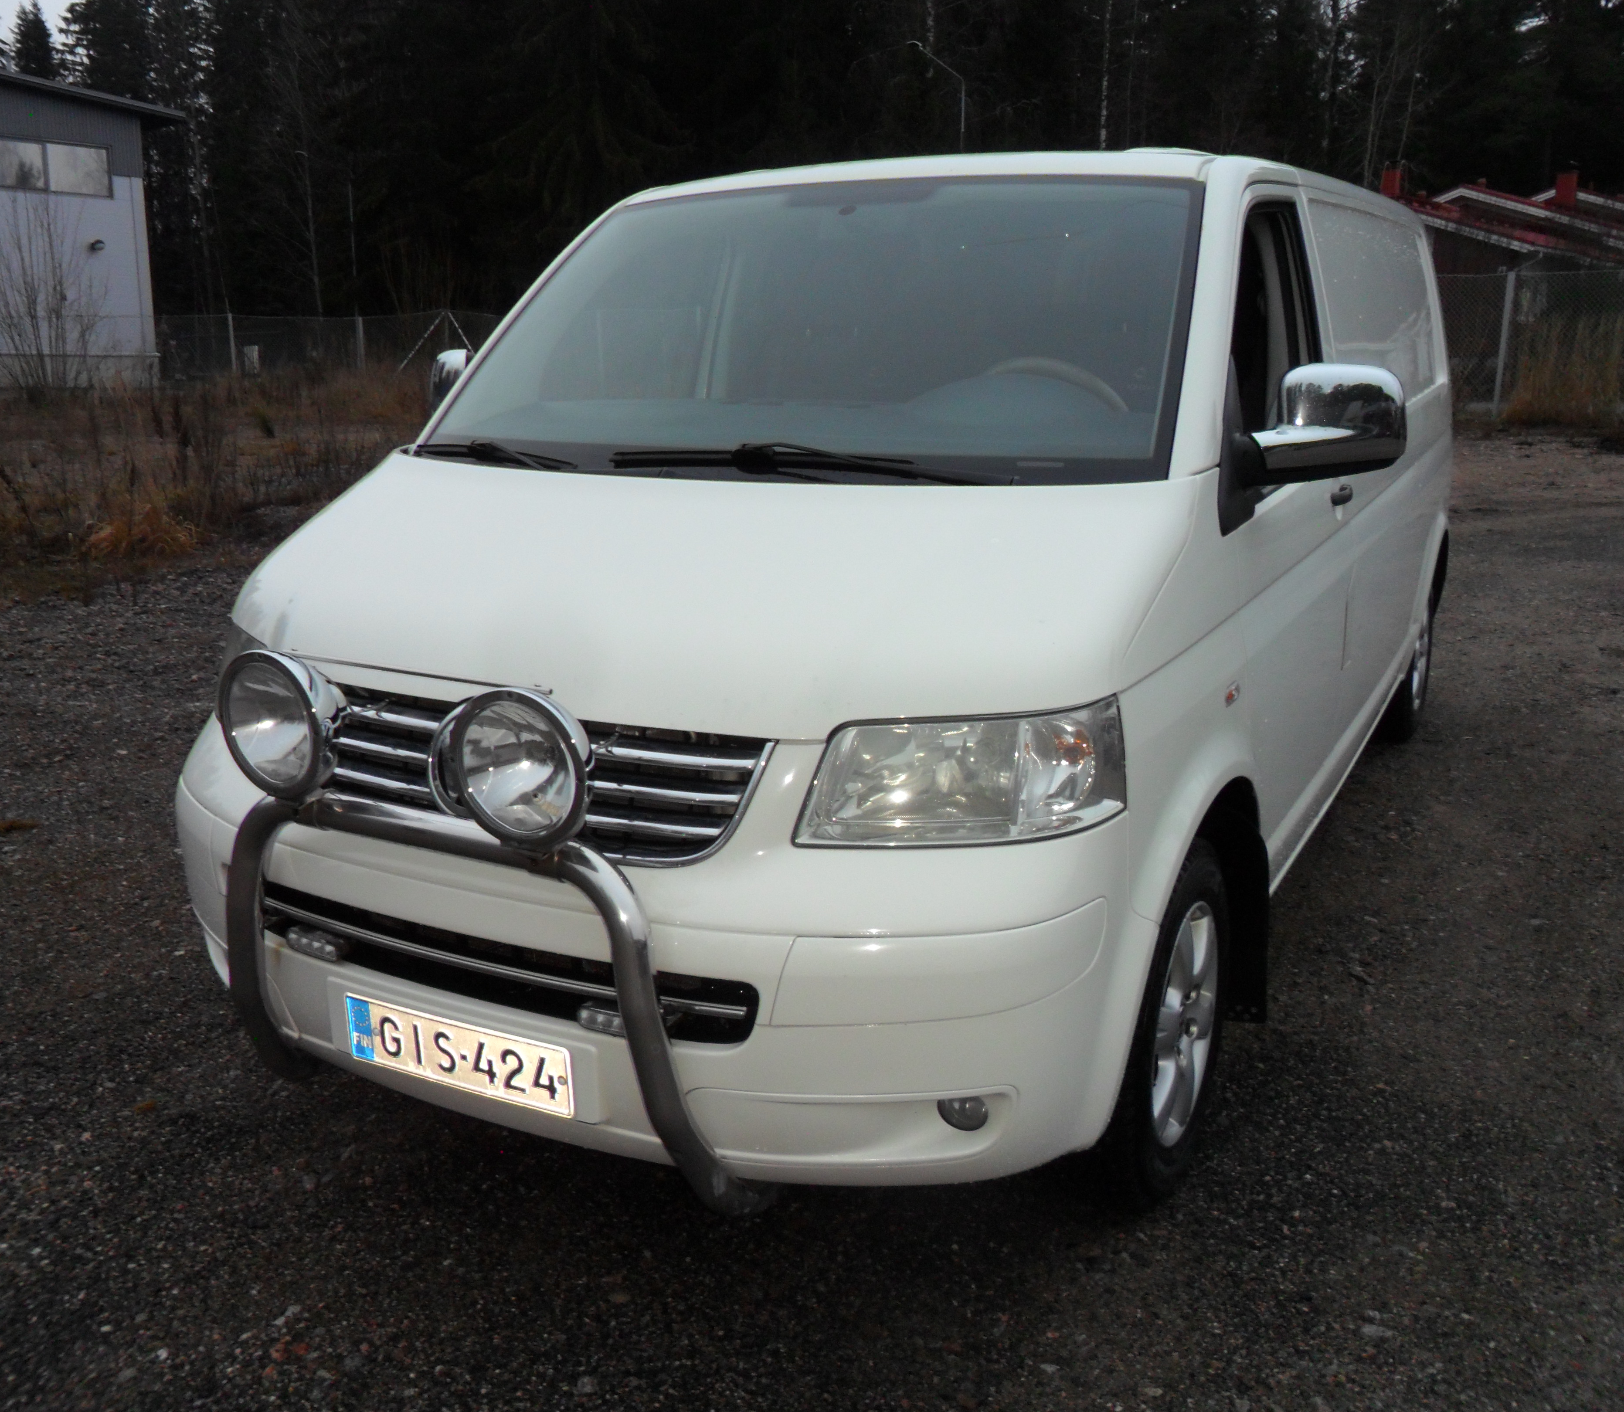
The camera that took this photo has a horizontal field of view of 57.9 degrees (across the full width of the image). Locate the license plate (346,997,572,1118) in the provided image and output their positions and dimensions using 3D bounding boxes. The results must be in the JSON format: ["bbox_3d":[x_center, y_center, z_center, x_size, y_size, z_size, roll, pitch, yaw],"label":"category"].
[{"bbox_3d":[-0.547,0.534,2.256,0.442,0.118,0.012,6,17,28],"label":"license plate"}]

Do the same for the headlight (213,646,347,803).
[{"bbox_3d":[-0.773,0.015,2.214,0.222,0.222,0.125,7,16,28],"label":"headlight"}]

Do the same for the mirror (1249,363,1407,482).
[{"bbox_3d":[0.896,-0.487,2.543,0.245,0.200,0.150,7,16,28],"label":"mirror"}]

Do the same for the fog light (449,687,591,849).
[{"bbox_3d":[-0.356,0.068,1.995,0.222,0.222,0.125,7,16,28],"label":"fog light"}]

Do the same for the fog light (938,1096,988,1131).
[{"bbox_3d":[0.228,0.580,2.155,0.090,0.085,0.060,5,15,20],"label":"fog light"}]

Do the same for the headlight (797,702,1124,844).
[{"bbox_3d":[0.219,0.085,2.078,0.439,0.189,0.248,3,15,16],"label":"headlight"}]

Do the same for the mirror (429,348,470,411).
[{"bbox_3d":[-0.833,-0.739,3.539,0.180,0.235,0.130,7,16,28],"label":"mirror"}]

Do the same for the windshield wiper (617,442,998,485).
[{"bbox_3d":[-0.032,-0.424,2.609,0.780,0.060,0.075,6,16,26],"label":"windshield wiper"}]

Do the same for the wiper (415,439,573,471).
[{"bbox_3d":[-0.639,-0.511,2.979,0.570,0.055,0.070,12,19,41],"label":"wiper"}]

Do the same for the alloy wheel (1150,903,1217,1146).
[{"bbox_3d":[0.599,0.560,2.678,0.180,0.445,0.445,7,16,28],"label":"alloy wheel"}]

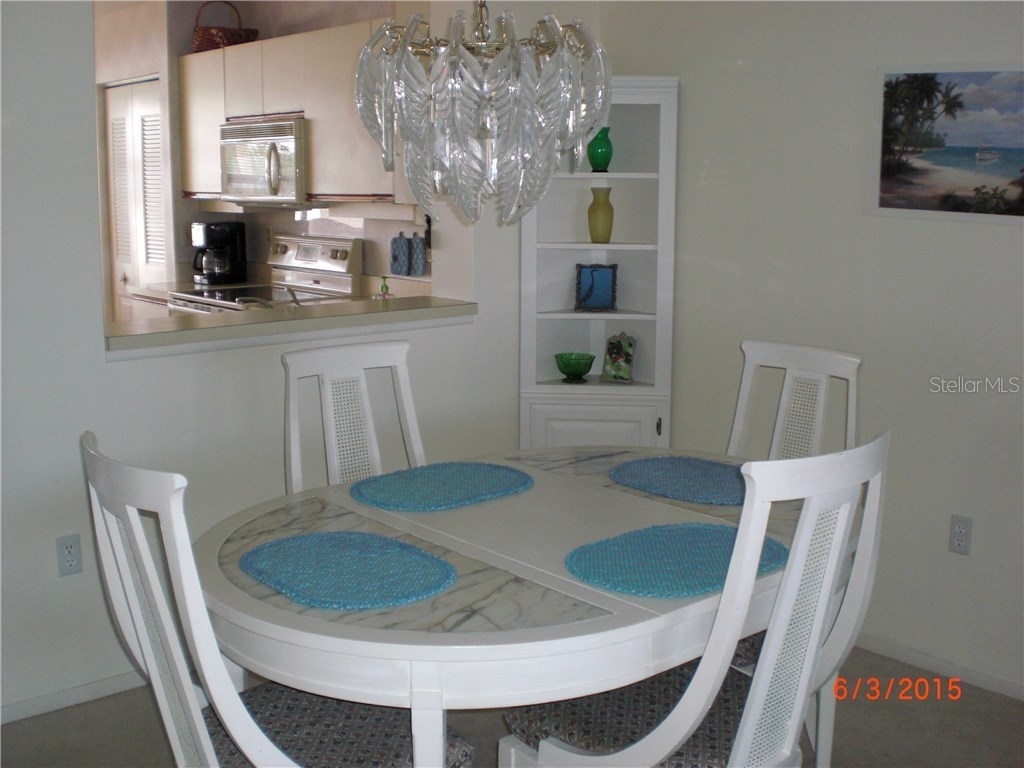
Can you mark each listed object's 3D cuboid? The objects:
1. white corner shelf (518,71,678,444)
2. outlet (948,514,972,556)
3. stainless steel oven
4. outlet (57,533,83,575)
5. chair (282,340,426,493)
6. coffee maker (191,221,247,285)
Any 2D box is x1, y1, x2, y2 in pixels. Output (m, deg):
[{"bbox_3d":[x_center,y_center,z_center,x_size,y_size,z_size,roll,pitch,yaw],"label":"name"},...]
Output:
[{"bbox_3d":[0.304,-0.195,4.170,0.555,1.830,0.310,1,10,2],"label":"white corner shelf"},{"bbox_3d":[1.300,0.439,3.253,0.010,0.115,0.071,-9,14,-42],"label":"outlet"},{"bbox_3d":[-1.204,-0.119,5.484,0.680,1.185,0.770,-9,14,-42],"label":"stainless steel oven"},{"bbox_3d":[-1.194,0.463,3.034,0.071,0.115,0.010,-9,14,-42],"label":"outlet"},{"bbox_3d":[-0.249,0.454,2.778,0.570,1.040,0.610,-9,14,-42],"label":"chair"},{"bbox_3d":[-1.565,-0.706,6.004,0.250,0.335,0.175,-9,14,-42],"label":"coffee maker"}]

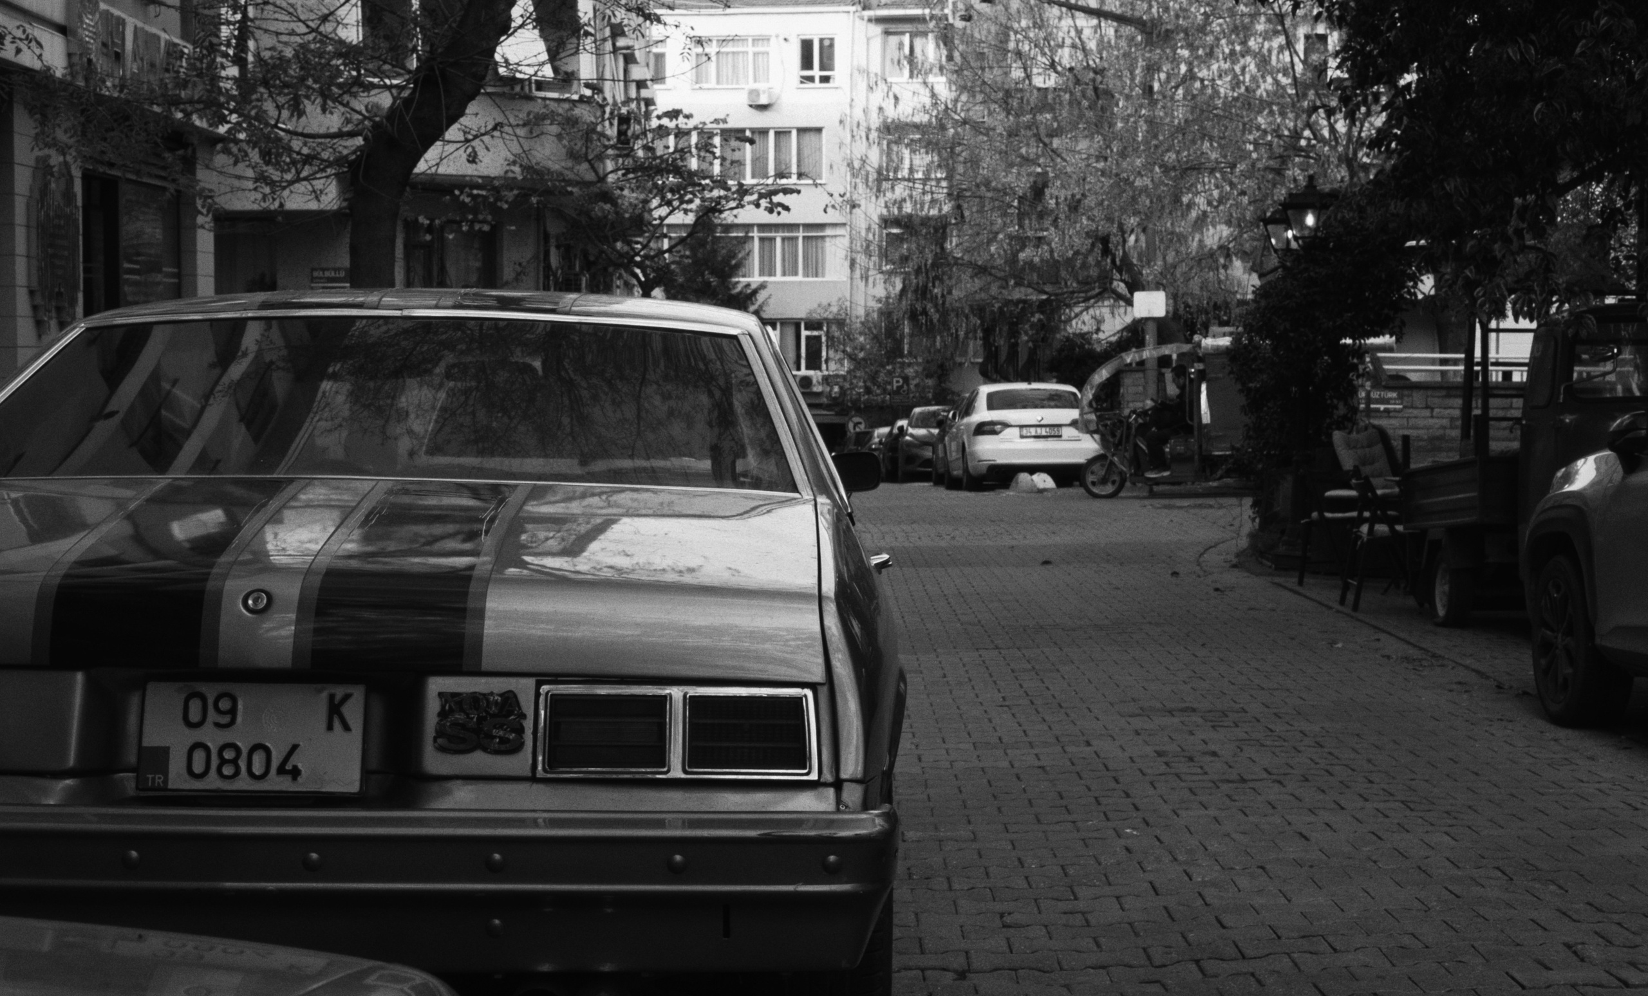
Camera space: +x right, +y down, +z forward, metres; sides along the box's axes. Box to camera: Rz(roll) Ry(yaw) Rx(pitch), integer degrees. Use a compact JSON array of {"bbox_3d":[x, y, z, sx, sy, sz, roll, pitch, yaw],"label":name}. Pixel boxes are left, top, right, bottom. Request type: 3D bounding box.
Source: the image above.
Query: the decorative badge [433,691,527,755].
[{"bbox_3d":[-0.473,0.309,3.330,0.128,0.090,0.013,1,-12,-1],"label":"decorative badge"}]

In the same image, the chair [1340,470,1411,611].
[{"bbox_3d":[3.310,0.245,14.350,0.530,0.830,0.470,0,2,3],"label":"chair"}]

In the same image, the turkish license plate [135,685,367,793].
[{"bbox_3d":[-0.782,0.329,3.325,0.305,0.152,0.012,1,-12,-1],"label":"turkish license plate"}]

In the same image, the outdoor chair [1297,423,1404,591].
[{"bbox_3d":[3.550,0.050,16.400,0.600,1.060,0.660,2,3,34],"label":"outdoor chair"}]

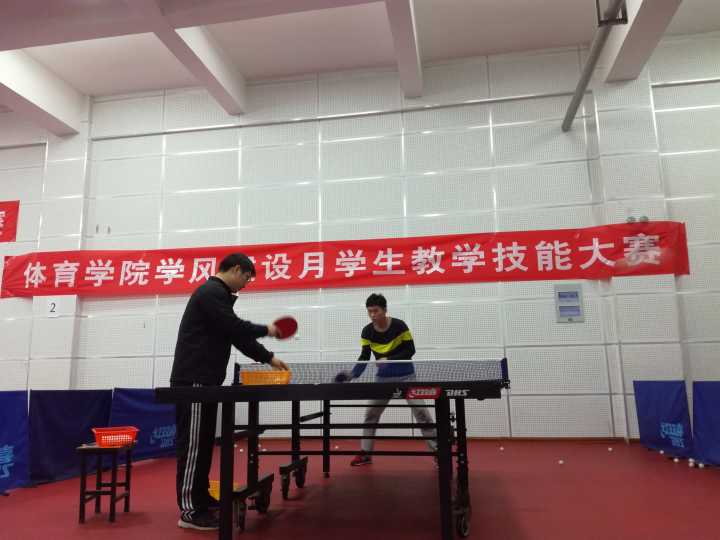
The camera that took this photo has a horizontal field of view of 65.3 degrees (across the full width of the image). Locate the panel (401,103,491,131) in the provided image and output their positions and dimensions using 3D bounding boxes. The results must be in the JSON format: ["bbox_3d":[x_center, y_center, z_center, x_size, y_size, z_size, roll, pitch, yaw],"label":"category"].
[{"bbox_3d":[1.187,-2.068,7.729,1.192,0.320,0.030,-3,-10,9],"label":"panel"}]

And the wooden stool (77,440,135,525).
[{"bbox_3d":[-1.548,1.293,3.449,0.258,0.425,0.305,0,-10,-3],"label":"wooden stool"}]

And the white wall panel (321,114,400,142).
[{"bbox_3d":[0.013,-2.009,7.923,1.192,0.320,0.030,-3,-10,9],"label":"white wall panel"}]

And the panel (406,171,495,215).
[{"bbox_3d":[1.217,-1.045,7.616,1.200,0.600,0.040,-3,-11,10],"label":"panel"}]

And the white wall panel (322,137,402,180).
[{"bbox_3d":[0.019,-1.579,7.967,1.208,0.600,0.050,-3,-10,10],"label":"white wall panel"}]

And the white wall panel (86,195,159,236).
[{"bbox_3d":[-3.511,-0.807,8.392,1.200,0.593,0.050,-3,-10,10],"label":"white wall panel"}]

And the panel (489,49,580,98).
[{"bbox_3d":[2.369,-2.666,7.675,1.200,0.645,0.050,-3,-10,10],"label":"panel"}]

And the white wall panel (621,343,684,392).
[{"bbox_3d":[3.487,1.177,6.666,0.683,0.600,0.040,-3,-11,10],"label":"white wall panel"}]

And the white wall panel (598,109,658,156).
[{"bbox_3d":[3.401,-1.754,7.143,0.676,0.592,0.030,-3,-10,9],"label":"white wall panel"}]

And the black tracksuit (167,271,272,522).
[{"bbox_3d":[-0.864,0.752,3.503,0.570,1.360,0.540,2,-11,-18],"label":"black tracksuit"}]

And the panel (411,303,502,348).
[{"bbox_3d":[1.255,0.723,7.342,1.208,0.600,0.050,-3,-10,10],"label":"panel"}]

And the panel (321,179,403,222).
[{"bbox_3d":[0.036,-0.985,7.819,1.200,0.600,0.040,-3,-11,10],"label":"panel"}]

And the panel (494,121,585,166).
[{"bbox_3d":[2.387,-1.680,7.499,1.200,0.593,0.050,-3,-10,10],"label":"panel"}]

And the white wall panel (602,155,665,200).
[{"bbox_3d":[3.446,-1.180,7.120,0.683,0.600,0.040,-3,-11,10],"label":"white wall panel"}]

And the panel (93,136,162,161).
[{"bbox_3d":[-3.511,-1.835,8.506,1.192,0.320,0.030,-3,-10,9],"label":"panel"}]

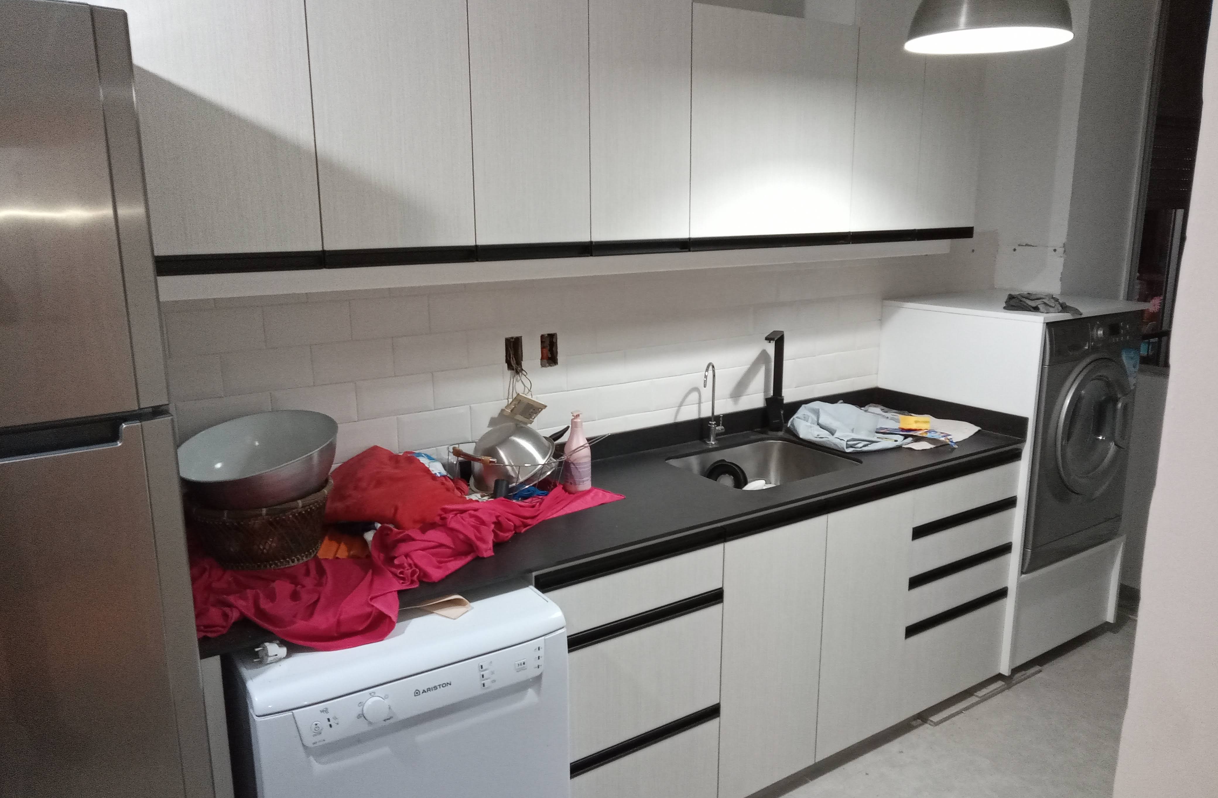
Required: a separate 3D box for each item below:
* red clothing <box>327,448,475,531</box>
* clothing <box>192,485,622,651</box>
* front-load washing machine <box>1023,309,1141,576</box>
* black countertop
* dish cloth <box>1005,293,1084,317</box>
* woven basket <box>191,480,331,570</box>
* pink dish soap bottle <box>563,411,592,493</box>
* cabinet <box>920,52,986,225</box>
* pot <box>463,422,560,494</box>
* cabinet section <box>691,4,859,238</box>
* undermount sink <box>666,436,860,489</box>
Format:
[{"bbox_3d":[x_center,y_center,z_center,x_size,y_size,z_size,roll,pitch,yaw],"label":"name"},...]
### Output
[{"bbox_3d":[-0.483,0.203,2.324,0.402,0.176,0.235,-9,15,-35],"label":"red clothing"},{"bbox_3d":[-0.352,0.324,2.140,1.117,0.103,0.524,-9,15,-35],"label":"clothing"},{"bbox_3d":[1.438,0.094,3.501,0.598,0.828,0.554,-9,15,-35],"label":"front-load washing machine"},{"bbox_3d":[0.131,0.212,2.603,2.499,0.101,0.576,-9,15,-35],"label":"black countertop"},{"bbox_3d":[1.434,-0.316,3.231,0.304,0.041,0.294,-9,15,-35],"label":"dish cloth"},{"bbox_3d":[-0.750,0.258,2.119,0.320,0.146,0.320,-9,15,-35],"label":"woven basket"},{"bbox_3d":[-0.086,0.135,2.586,0.066,0.207,0.055,-1,12,-6],"label":"pink dish soap bottle"},{"bbox_3d":[0.960,-0.917,3.140,0.295,0.753,0.328,-9,15,-35],"label":"cabinet"},{"bbox_3d":[-0.274,0.123,2.506,0.225,0.103,0.225,-40,19,-23],"label":"pot"},{"bbox_3d":[0.352,-0.726,2.677,0.597,0.550,0.310,-9,14,-35],"label":"cabinet section"},{"bbox_3d":[0.452,0.272,2.902,0.505,0.181,0.392,-9,15,-35],"label":"undermount sink"}]

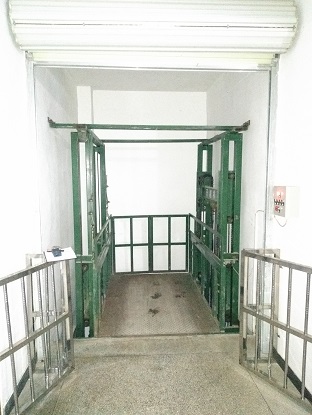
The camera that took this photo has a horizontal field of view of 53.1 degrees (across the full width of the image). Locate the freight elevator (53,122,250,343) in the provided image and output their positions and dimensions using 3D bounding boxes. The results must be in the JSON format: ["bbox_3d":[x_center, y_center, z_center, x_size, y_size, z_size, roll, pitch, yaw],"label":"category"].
[{"bbox_3d":[-0.092,0.163,4.196,1.864,2.136,2.136,0,5,-3],"label":"freight elevator"}]

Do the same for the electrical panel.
[{"bbox_3d":[1.010,-0.048,2.429,0.096,0.234,0.219,0,5,-3],"label":"electrical panel"}]

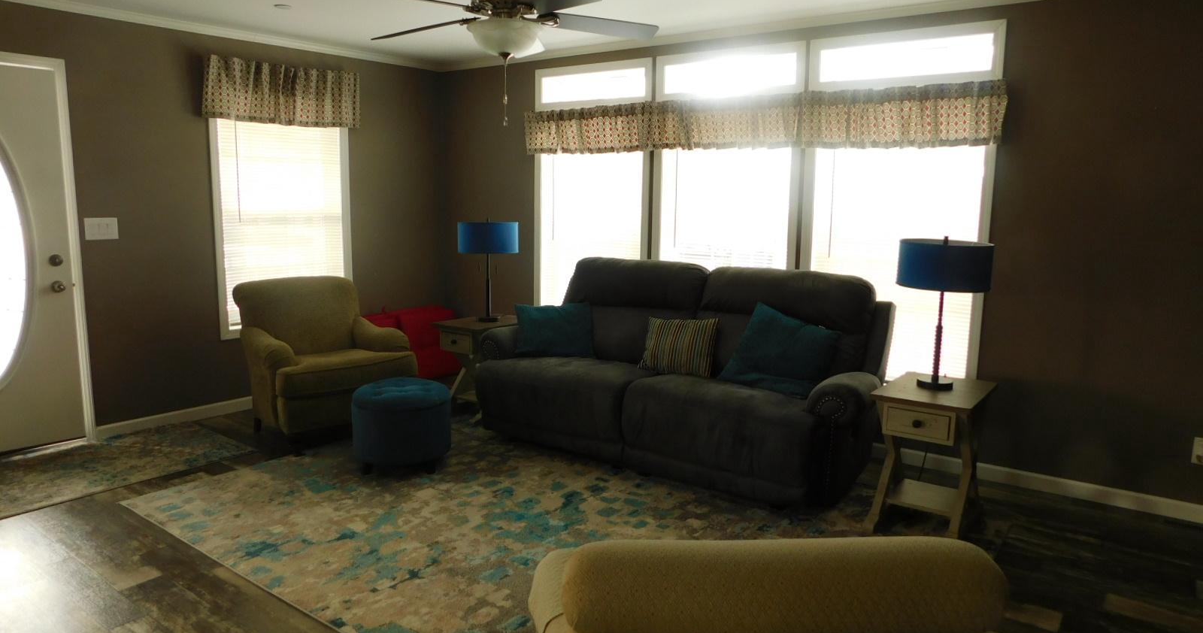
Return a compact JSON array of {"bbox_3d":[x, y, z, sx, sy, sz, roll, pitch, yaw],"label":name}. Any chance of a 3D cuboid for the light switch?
[{"bbox_3d":[-2.821,-0.495,4.521,0.015,0.120,0.170,7,11,37],"label":"light switch"}]

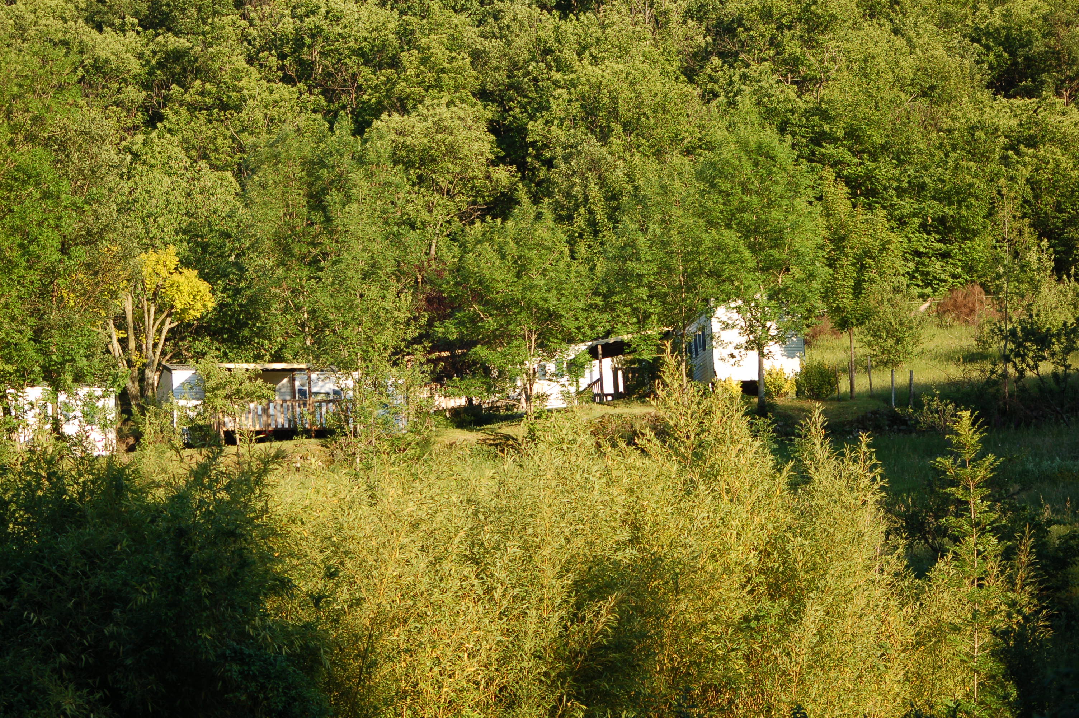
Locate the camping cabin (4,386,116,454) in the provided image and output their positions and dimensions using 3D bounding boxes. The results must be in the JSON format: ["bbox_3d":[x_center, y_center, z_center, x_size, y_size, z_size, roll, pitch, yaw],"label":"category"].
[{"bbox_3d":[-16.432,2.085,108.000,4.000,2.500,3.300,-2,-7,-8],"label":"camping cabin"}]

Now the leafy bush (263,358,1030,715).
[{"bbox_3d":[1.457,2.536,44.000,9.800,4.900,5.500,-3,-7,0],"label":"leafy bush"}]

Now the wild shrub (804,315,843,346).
[{"bbox_3d":[10.884,-1.103,121.000,1.550,1.200,1.500,-3,-7,0],"label":"wild shrub"}]

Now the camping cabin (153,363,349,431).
[{"bbox_3d":[-9.613,1.422,110.500,7.400,2.800,3.800,-1,-7,-14],"label":"camping cabin"}]

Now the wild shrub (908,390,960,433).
[{"bbox_3d":[12.659,1.679,101.000,1.600,1.350,1.500,-3,-7,0],"label":"wild shrub"}]

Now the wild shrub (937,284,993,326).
[{"bbox_3d":[17.008,-2.196,126.000,2.100,1.600,1.900,-3,-7,0],"label":"wild shrub"}]

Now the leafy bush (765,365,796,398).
[{"bbox_3d":[8.180,0.771,106.500,1.050,1.050,1.000,-3,-7,0],"label":"leafy bush"}]

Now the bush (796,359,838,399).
[{"bbox_3d":[9.452,0.688,107.000,1.350,1.300,1.350,-3,-7,0],"label":"bush"}]

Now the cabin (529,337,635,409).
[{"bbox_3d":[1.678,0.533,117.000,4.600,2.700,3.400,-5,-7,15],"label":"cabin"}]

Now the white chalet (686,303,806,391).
[{"bbox_3d":[6.919,-0.357,111.000,3.200,3.000,6.500,-1,-7,-9],"label":"white chalet"}]

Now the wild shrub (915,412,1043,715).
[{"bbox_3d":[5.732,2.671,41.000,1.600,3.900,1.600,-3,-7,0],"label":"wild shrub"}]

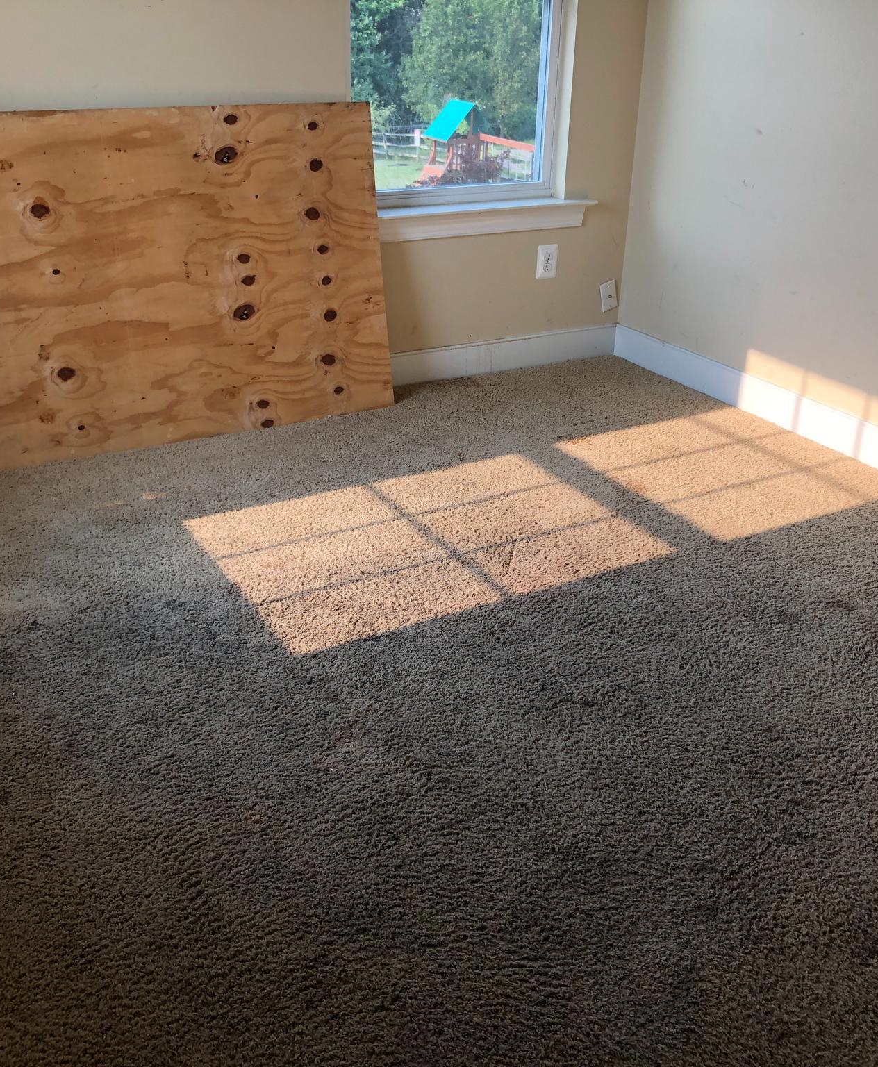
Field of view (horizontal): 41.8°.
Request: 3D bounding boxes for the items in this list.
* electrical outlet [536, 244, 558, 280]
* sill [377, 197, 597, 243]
[{"bbox_3d":[0.409,-1.019,4.325,0.082,0.124,0.010,-13,29,-28],"label":"electrical outlet"},{"bbox_3d":[0.075,-1.107,4.087,1.115,0.103,0.125,-13,29,-28],"label":"sill"}]

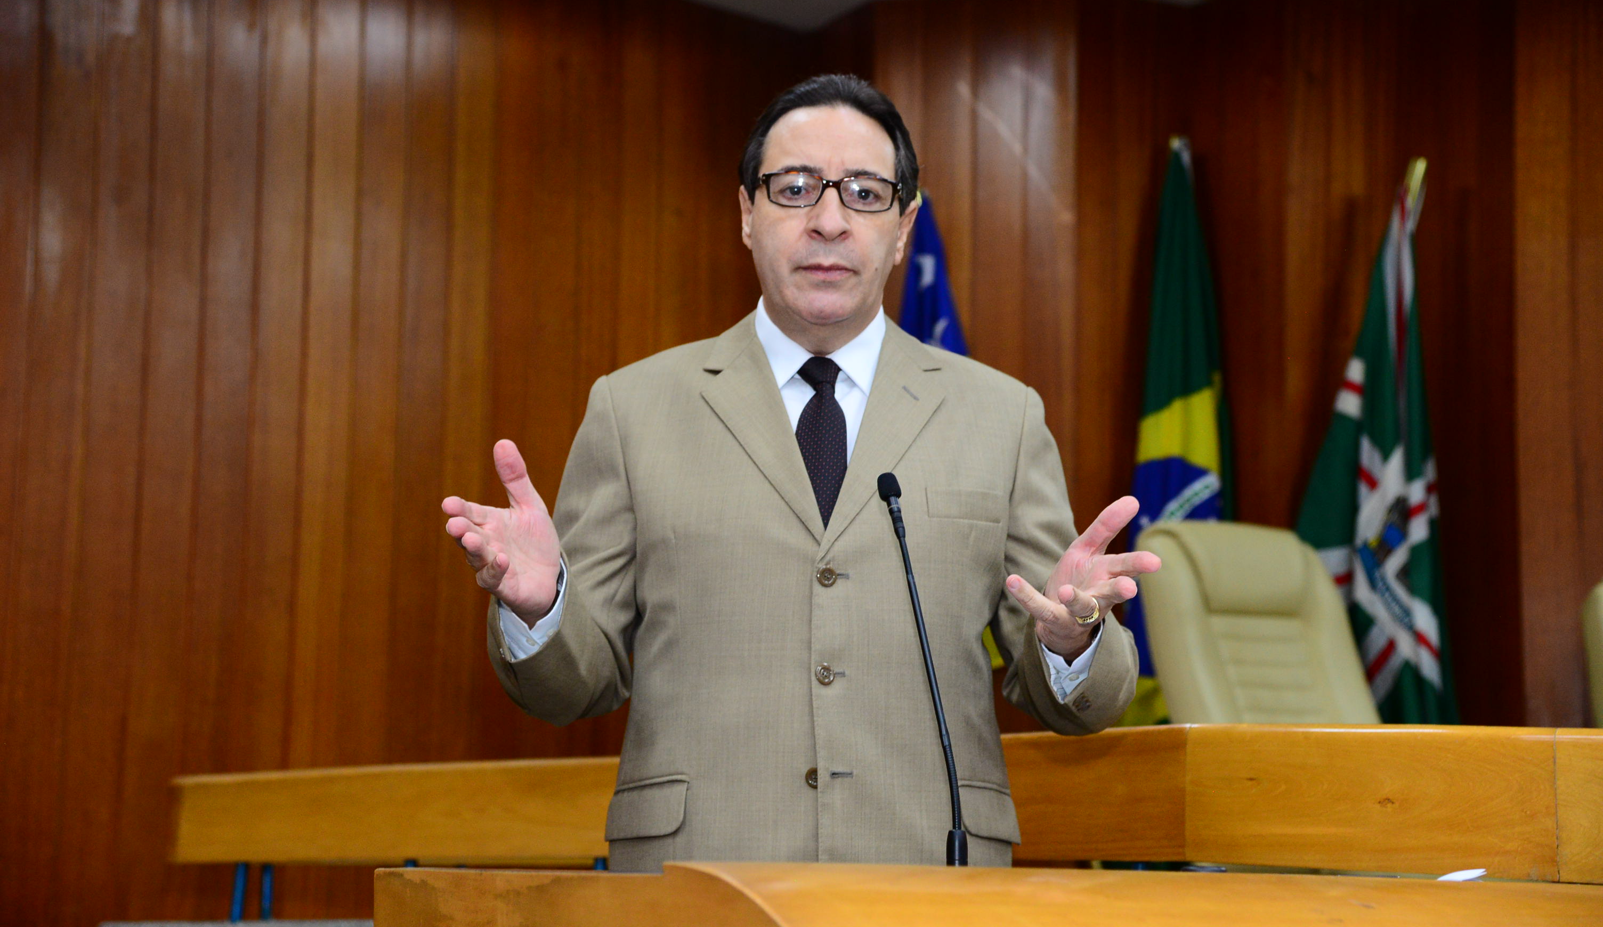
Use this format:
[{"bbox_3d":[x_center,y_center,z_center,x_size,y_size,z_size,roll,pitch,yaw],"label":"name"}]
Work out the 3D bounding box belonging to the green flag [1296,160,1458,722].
[{"bbox_3d":[1.382,0.061,6.986,0.390,1.600,0.270,1,-8,0],"label":"green flag"}]

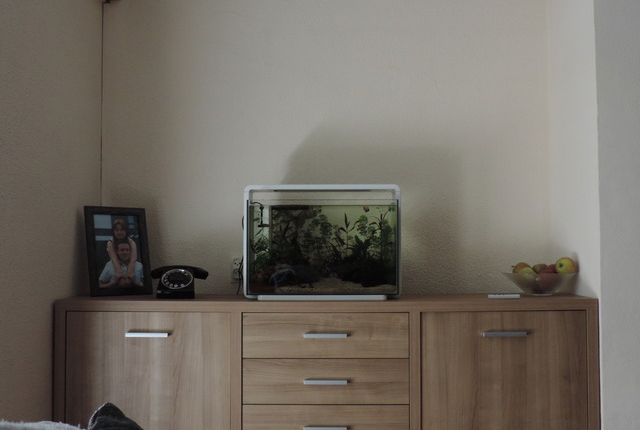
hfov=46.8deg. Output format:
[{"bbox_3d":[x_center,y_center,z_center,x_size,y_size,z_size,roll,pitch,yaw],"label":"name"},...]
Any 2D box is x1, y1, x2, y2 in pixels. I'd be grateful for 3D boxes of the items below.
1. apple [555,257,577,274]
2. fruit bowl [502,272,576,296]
[{"bbox_3d":[0.963,0.205,2.890,0.083,0.077,0.083,0,-3,1],"label":"apple"},{"bbox_3d":[0.867,0.272,2.920,0.290,0.093,0.290,0,-3,1],"label":"fruit bowl"}]

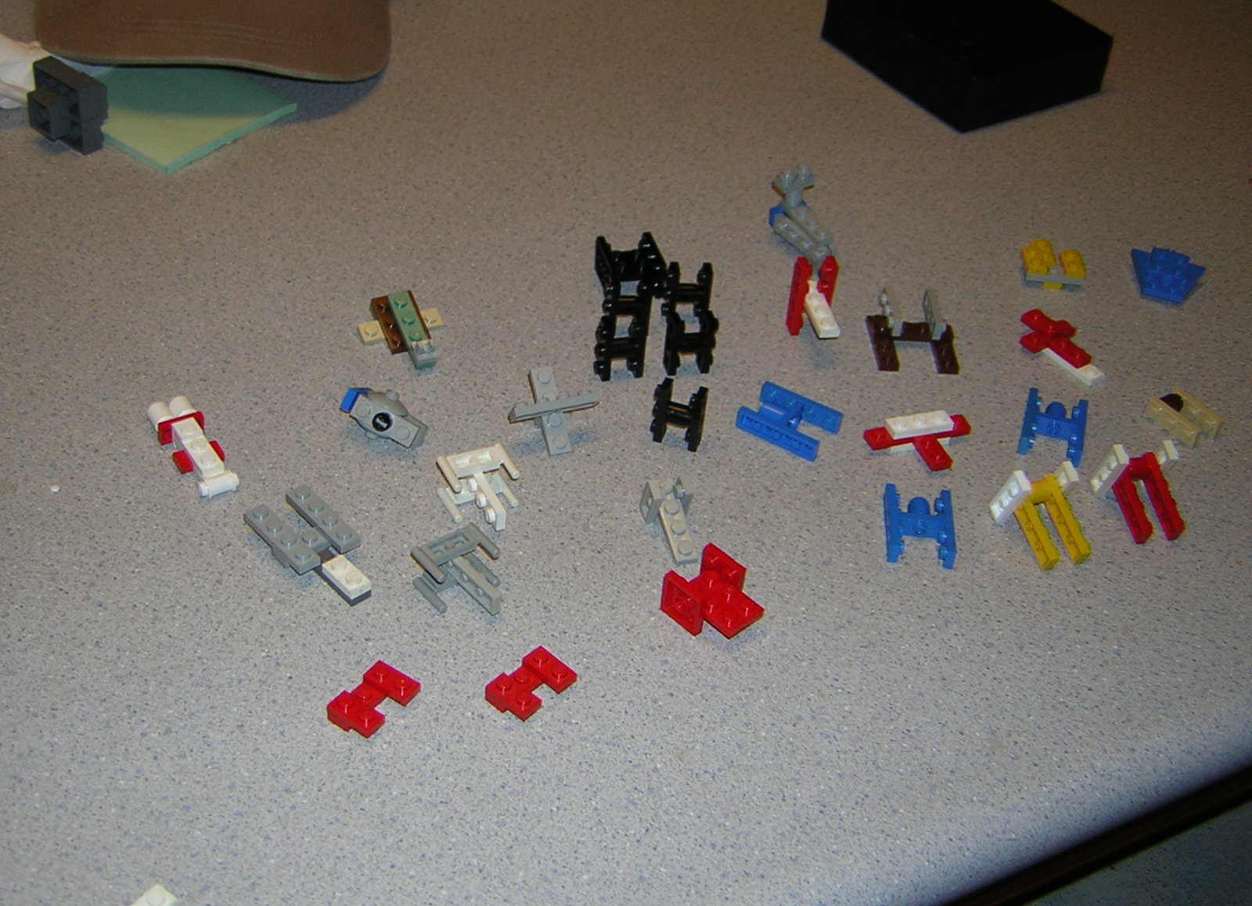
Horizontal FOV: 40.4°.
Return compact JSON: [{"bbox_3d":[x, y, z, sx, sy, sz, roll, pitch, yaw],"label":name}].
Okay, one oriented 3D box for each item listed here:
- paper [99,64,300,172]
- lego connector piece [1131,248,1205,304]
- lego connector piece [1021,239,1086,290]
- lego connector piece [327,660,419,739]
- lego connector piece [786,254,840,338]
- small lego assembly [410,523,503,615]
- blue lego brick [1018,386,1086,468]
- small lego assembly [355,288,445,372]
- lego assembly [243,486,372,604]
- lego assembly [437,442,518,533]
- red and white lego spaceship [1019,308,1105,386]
[{"bbox_3d":[-0.204,-0.157,0.769,0.076,0.004,0.076,30,46,25],"label":"paper"},{"bbox_3d":[0.232,-0.077,0.729,0.031,0.010,0.024,16,42,10],"label":"lego connector piece"},{"bbox_3d":[0.183,-0.085,0.736,0.024,0.011,0.032,5,40,-2],"label":"lego connector piece"},{"bbox_3d":[-0.076,0.075,0.514,0.016,0.008,0.024,27,44,23],"label":"lego connector piece"},{"bbox_3d":[0.075,-0.056,0.665,0.014,0.032,0.032,-3,42,-11],"label":"lego connector piece"},{"bbox_3d":[-0.052,0.039,0.554,0.024,0.015,0.032,-26,50,-31],"label":"small lego assembly"},{"bbox_3d":[0.162,-0.010,0.645,0.023,0.008,0.032,14,42,8],"label":"blue lego brick"},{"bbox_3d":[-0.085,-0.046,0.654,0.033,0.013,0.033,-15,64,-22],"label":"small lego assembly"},{"bbox_3d":[-0.101,0.031,0.558,0.024,0.011,0.048,-28,53,-34],"label":"lego assembly"},{"bbox_3d":[-0.049,0.014,0.584,0.025,0.016,0.029,-14,44,-22],"label":"lego assembly"},{"bbox_3d":[0.175,-0.043,0.679,0.024,0.011,0.040,-23,49,-29],"label":"red and white lego spaceship"}]

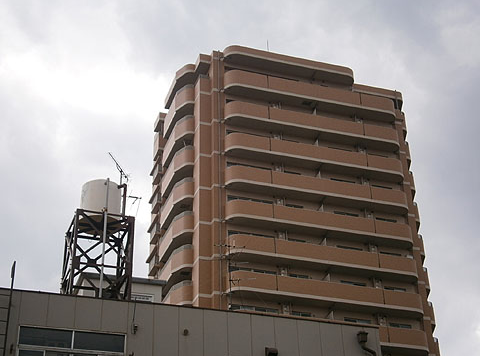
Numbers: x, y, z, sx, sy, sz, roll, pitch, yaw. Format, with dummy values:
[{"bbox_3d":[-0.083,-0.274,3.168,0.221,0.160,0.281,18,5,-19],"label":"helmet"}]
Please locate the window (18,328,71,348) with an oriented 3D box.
[{"bbox_3d":[-4.262,3.512,18.234,1.200,0.430,0.100,9,-32,-17],"label":"window"}]

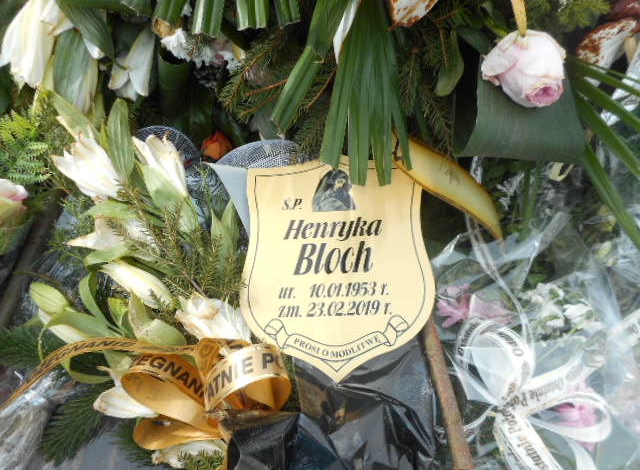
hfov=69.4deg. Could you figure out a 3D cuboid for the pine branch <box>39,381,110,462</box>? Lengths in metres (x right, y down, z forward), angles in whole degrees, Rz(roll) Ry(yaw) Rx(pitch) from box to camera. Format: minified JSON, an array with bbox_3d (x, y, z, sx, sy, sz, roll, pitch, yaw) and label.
[{"bbox_3d":[-0.319,0.243,0.600,0.075,0.035,0.130,36,74,19],"label":"pine branch"}]

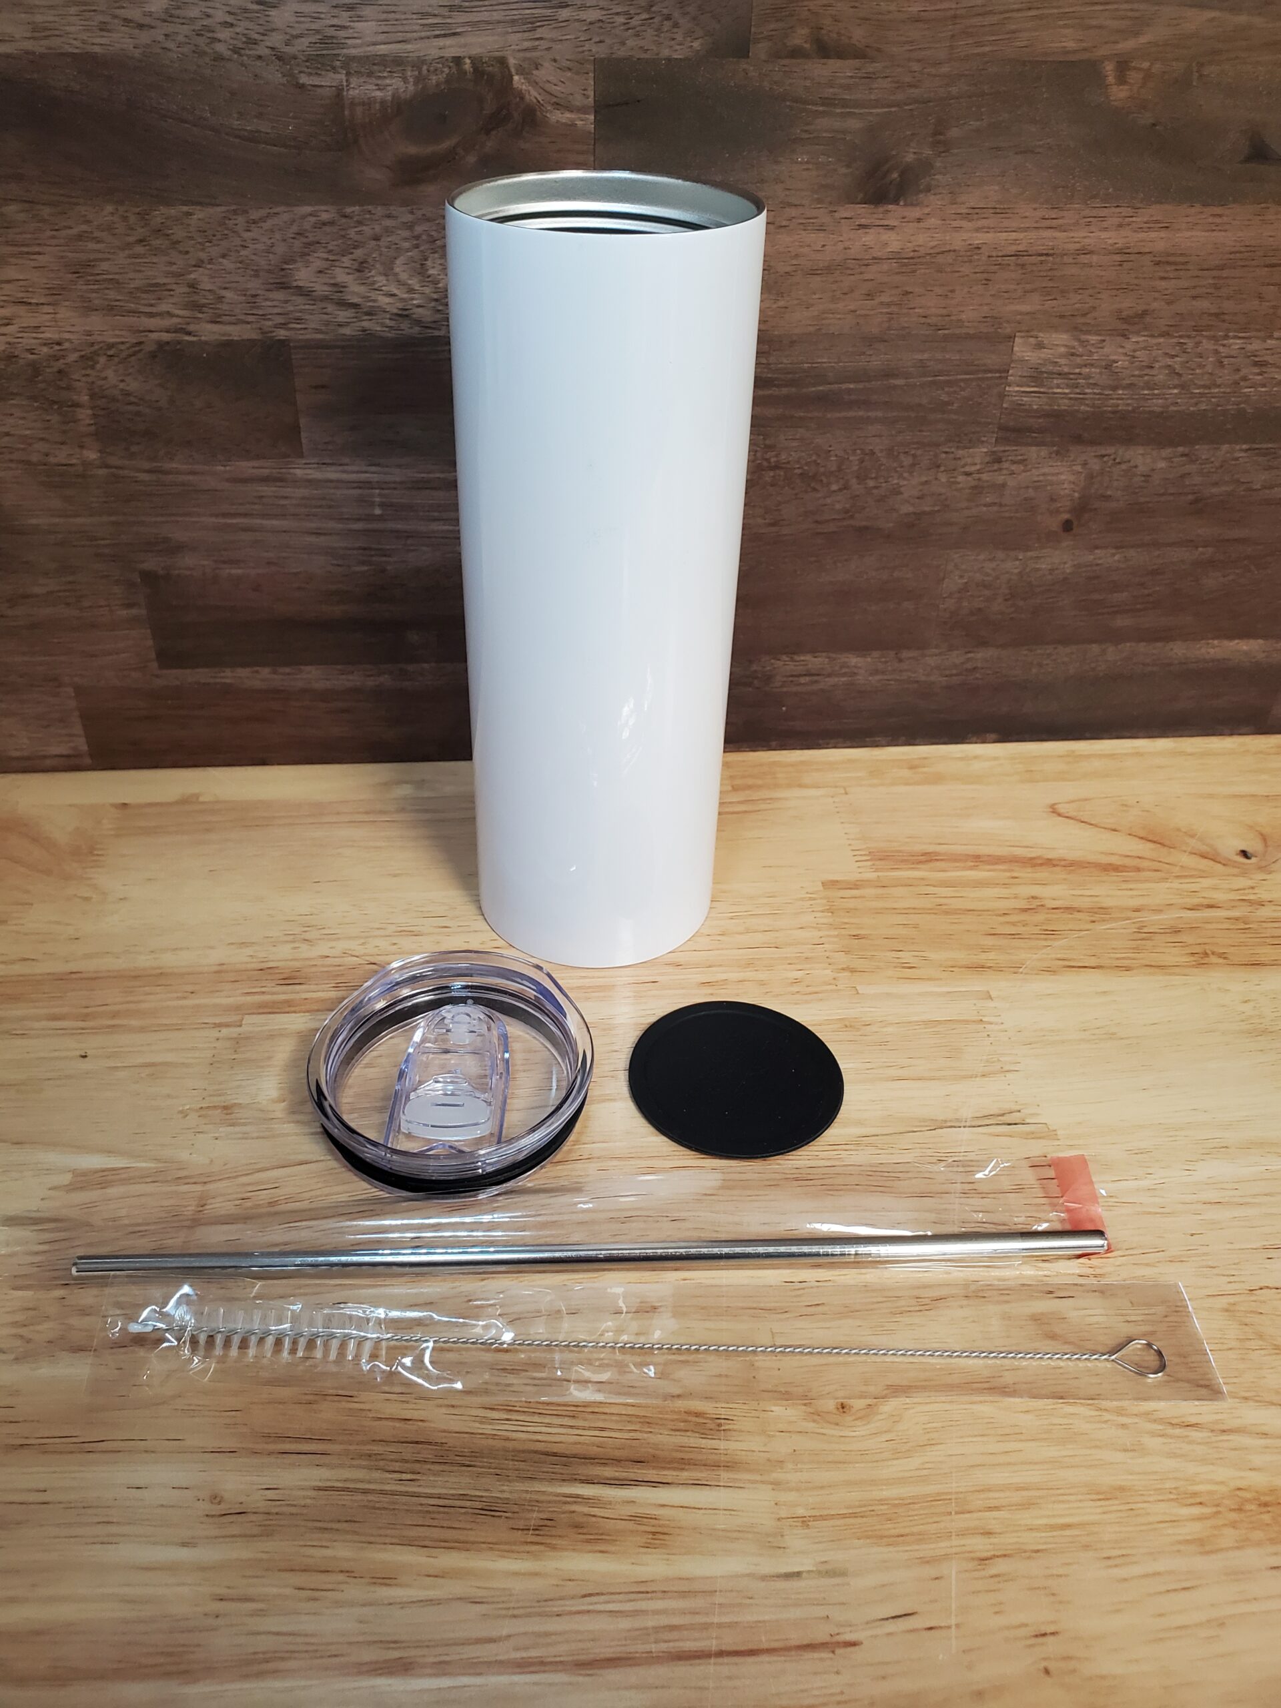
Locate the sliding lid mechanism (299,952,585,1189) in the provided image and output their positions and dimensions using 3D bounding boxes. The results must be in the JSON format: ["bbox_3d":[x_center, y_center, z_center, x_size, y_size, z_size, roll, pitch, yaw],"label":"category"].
[{"bbox_3d":[-0.049,0.058,0.337,0.072,0.021,0.072,0,37,-3],"label":"sliding lid mechanism"}]

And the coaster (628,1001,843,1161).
[{"bbox_3d":[0.026,0.062,0.351,0.059,0.002,0.059,2,37,0],"label":"coaster"}]

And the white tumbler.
[{"bbox_3d":[-0.011,-0.069,0.355,0.074,0.203,0.074,1,37,-1],"label":"white tumbler"}]

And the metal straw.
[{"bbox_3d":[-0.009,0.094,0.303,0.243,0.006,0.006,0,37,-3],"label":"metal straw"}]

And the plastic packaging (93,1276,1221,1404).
[{"bbox_3d":[0.004,0.106,0.287,0.249,0.007,0.030,1,37,-2],"label":"plastic packaging"}]

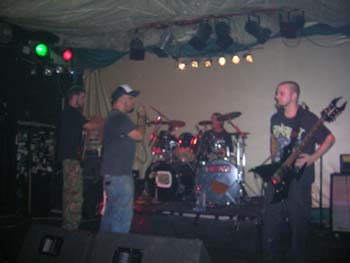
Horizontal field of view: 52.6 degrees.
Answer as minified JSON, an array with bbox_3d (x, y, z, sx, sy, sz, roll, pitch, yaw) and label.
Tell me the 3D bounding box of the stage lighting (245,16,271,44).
[{"bbox_3d":[0.967,-1.184,4.150,0.230,0.230,0.330,0,34,-46],"label":"stage lighting"}]

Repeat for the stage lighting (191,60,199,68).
[{"bbox_3d":[0.305,-0.975,5.204,0.130,0.130,0.150,0,7,15],"label":"stage lighting"}]

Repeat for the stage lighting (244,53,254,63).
[{"bbox_3d":[1.008,-0.975,4.783,0.130,0.130,0.150,0,7,15],"label":"stage lighting"}]

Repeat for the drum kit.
[{"bbox_3d":[0.330,0.330,5.000,1.650,1.280,1.200,0,0,22],"label":"drum kit"}]

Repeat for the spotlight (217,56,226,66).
[{"bbox_3d":[0.673,-0.975,4.983,0.130,0.130,0.150,0,7,15],"label":"spotlight"}]

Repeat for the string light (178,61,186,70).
[{"bbox_3d":[0.126,-0.975,5.310,0.130,0.130,0.150,0,7,15],"label":"string light"}]

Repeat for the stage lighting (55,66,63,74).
[{"bbox_3d":[-1.744,-0.913,5.300,0.130,0.130,0.150,0,18,-26],"label":"stage lighting"}]

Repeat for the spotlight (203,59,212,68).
[{"bbox_3d":[0.459,-0.960,5.000,0.130,0.130,0.150,0,18,-3],"label":"spotlight"}]

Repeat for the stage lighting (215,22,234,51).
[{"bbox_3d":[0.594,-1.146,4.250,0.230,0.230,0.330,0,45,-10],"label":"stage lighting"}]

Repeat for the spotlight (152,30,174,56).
[{"bbox_3d":[-0.162,-1.150,4.600,0.230,0.330,0.230,0,-34,44],"label":"spotlight"}]

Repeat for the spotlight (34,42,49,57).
[{"bbox_3d":[-1.885,-1.158,5.000,0.200,0.200,0.290,0,17,-25],"label":"spotlight"}]

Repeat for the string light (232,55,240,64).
[{"bbox_3d":[0.850,-0.975,4.877,0.130,0.130,0.150,0,7,15],"label":"string light"}]

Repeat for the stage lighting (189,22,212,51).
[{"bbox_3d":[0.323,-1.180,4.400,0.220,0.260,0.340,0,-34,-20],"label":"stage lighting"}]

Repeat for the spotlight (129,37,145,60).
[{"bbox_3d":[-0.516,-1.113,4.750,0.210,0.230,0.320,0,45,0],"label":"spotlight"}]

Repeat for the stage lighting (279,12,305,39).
[{"bbox_3d":[1.327,-1.218,4.050,0.250,0.250,0.310,0,27,28],"label":"stage lighting"}]

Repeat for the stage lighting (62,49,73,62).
[{"bbox_3d":[-1.548,-1.095,5.100,0.170,0.200,0.240,0,14,-20],"label":"stage lighting"}]

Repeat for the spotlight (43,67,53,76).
[{"bbox_3d":[-1.872,-0.881,5.200,0.130,0.130,0.150,0,18,-26],"label":"spotlight"}]

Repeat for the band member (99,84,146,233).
[{"bbox_3d":[-0.525,0.410,3.550,0.500,1.770,0.550,0,0,-5],"label":"band member"}]

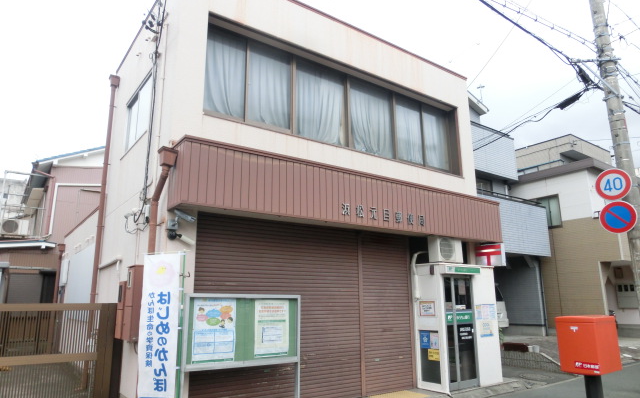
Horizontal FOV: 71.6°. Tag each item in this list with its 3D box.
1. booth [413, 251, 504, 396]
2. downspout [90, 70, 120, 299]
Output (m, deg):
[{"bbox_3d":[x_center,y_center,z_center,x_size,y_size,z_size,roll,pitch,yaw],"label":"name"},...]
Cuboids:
[{"bbox_3d":[2.715,2.444,8.671,1.718,2.245,0.665,9,-16,-35],"label":"booth"},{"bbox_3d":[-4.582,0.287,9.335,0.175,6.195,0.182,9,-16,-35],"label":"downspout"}]

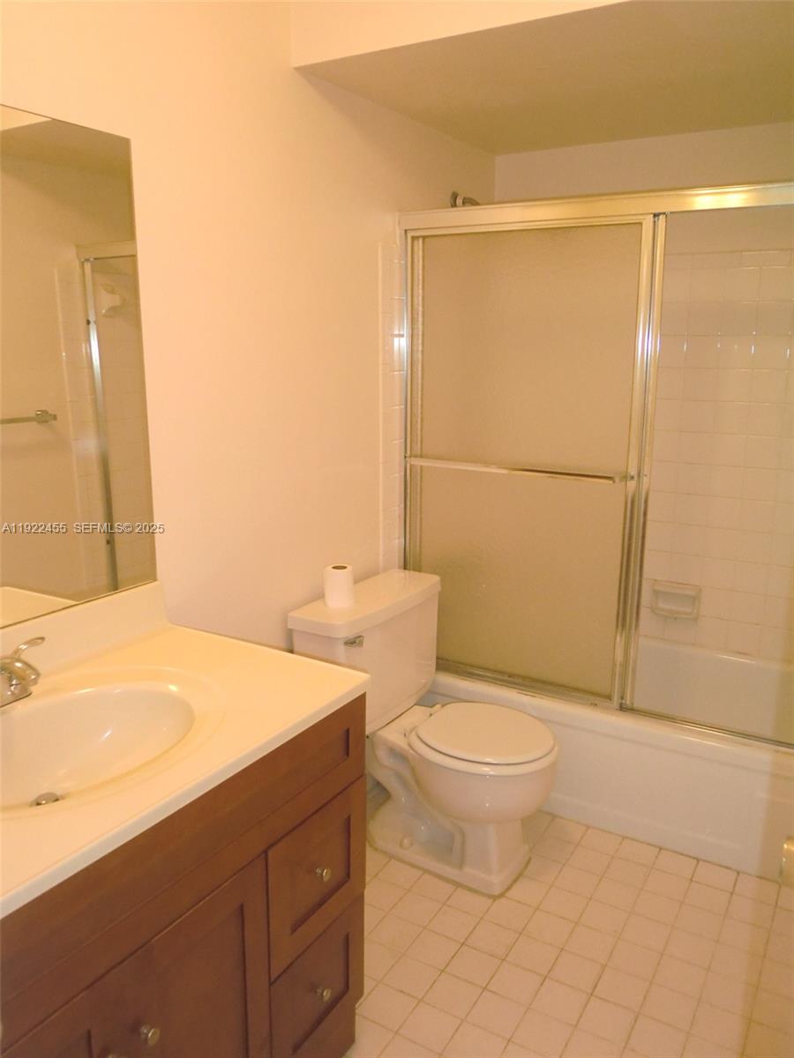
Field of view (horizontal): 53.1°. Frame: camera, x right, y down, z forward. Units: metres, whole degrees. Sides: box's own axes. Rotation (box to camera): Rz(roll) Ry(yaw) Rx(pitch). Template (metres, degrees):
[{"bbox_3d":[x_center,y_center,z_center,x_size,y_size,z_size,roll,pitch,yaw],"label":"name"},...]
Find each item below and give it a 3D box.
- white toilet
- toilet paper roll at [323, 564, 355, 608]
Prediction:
[{"bbox_3d":[0.134,0.589,2.304,0.680,0.745,0.550,8,14,30],"label":"white toilet"},{"bbox_3d":[-0.163,0.163,2.257,0.088,0.104,0.088,0,12,0],"label":"toilet paper roll"}]

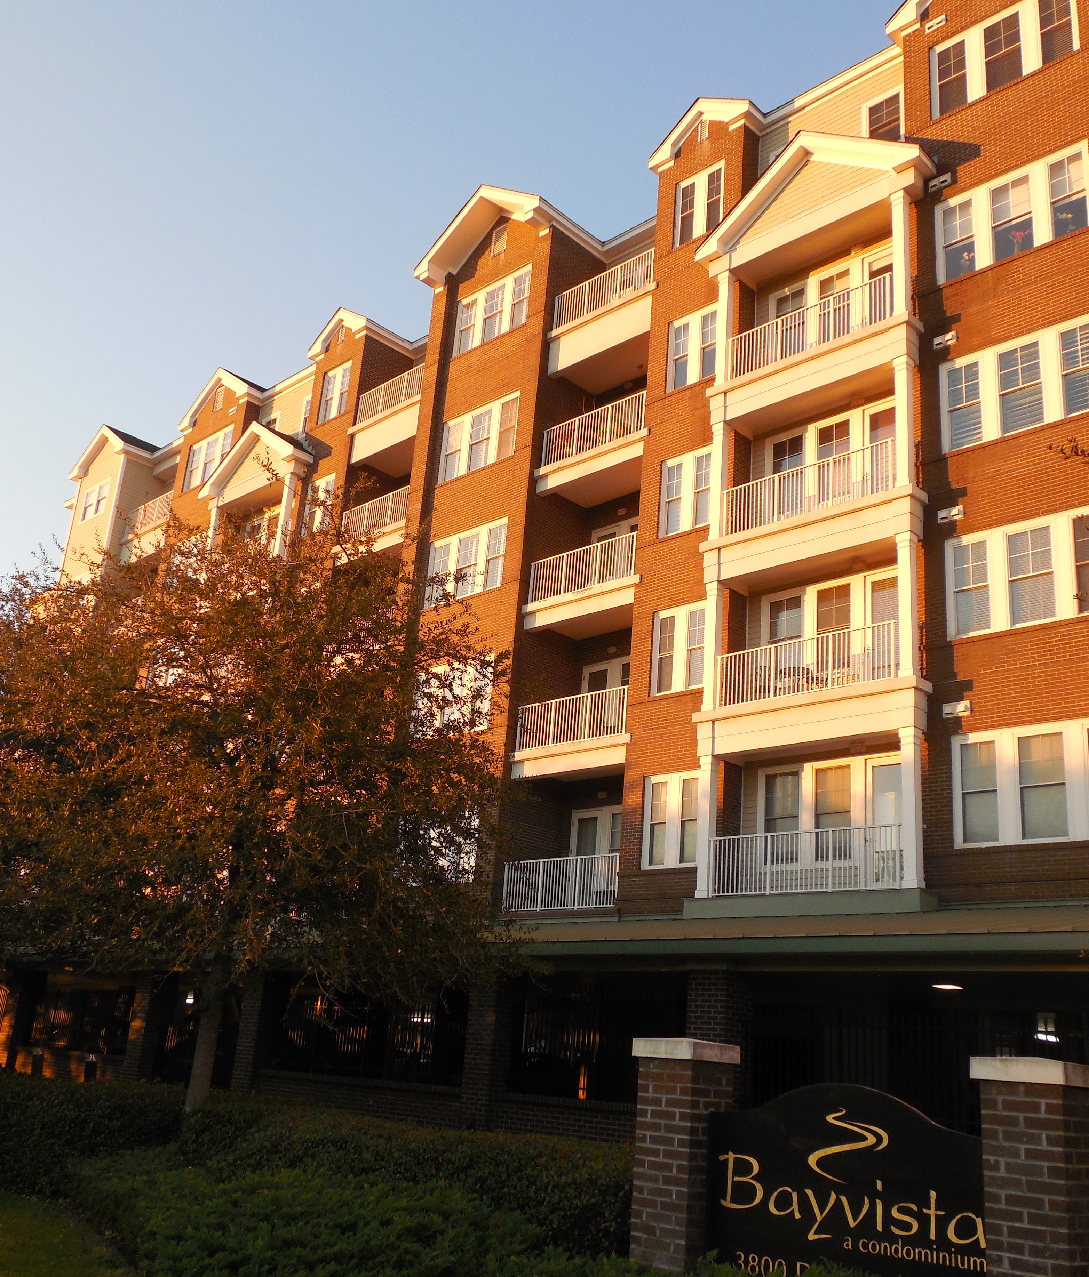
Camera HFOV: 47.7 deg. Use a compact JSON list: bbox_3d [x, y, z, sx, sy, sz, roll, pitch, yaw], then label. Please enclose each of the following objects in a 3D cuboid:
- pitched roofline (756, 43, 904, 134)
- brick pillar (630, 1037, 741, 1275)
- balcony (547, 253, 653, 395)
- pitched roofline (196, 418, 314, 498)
[{"bbox_3d":[6.335,-11.789,26.801,3.400,0.620,0.600,-13,-26,41],"label":"pitched roofline"},{"bbox_3d":[0.808,3.138,7.209,0.470,1.485,0.472,-14,-26,43],"label":"brick pillar"},{"bbox_3d":[1.887,-7.675,30.682,3.418,2.318,1.920,-13,-25,43],"label":"balcony"},{"bbox_3d":[-9.095,-5.847,40.039,5.618,2.201,1.300,-13,-25,43],"label":"pitched roofline"}]

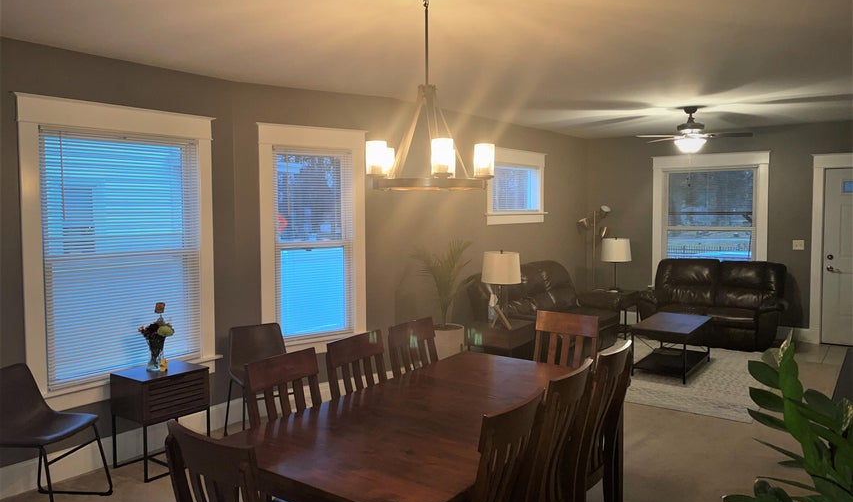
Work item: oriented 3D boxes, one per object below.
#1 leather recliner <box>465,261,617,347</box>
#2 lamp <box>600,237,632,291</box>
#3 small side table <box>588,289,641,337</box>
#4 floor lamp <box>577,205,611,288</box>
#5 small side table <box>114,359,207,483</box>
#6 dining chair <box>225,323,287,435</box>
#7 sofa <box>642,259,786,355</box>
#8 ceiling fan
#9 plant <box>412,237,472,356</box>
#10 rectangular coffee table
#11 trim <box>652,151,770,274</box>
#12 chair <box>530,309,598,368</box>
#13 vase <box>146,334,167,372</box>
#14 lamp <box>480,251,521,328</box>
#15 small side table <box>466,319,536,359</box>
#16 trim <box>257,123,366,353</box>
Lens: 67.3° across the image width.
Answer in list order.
[{"bbox_3d":[1.368,0.641,7.049,0.940,0.960,2.200,2,4,37],"label":"leather recliner"},{"bbox_3d":[2.427,0.168,8.282,0.400,0.677,0.400,2,5,37],"label":"lamp"},{"bbox_3d":[2.331,0.787,8.020,0.520,0.540,0.440,2,4,37],"label":"small side table"},{"bbox_3d":[2.290,0.208,8.732,0.450,1.642,0.420,1,4,19],"label":"floor lamp"},{"bbox_3d":[-1.634,1.034,3.985,0.343,0.584,0.452,2,4,37],"label":"small side table"},{"bbox_3d":[-1.135,0.933,4.472,0.460,0.790,0.520,-3,4,-31],"label":"dining chair"},{"bbox_3d":[3.423,0.601,7.659,1.600,0.950,0.940,2,4,37],"label":"sofa"},{"bbox_3d":[2.559,-1.171,6.221,1.240,0.440,1.240,2,4,37],"label":"ceiling fan"},{"bbox_3d":[0.153,0.540,5.701,0.520,1.330,0.520,0,3,0],"label":"plant"},{"bbox_3d":[2.471,0.944,6.391,0.520,0.460,1.100,2,4,35],"label":"rectangular coffee table"},{"bbox_3d":[3.565,-0.299,8.164,1.420,1.850,0.100,2,5,37],"label":"trim"},{"bbox_3d":[0.703,0.875,3.718,0.460,0.970,0.540,2,5,37],"label":"chair"},{"bbox_3d":[-1.707,0.635,4.013,0.125,0.215,0.125,2,4,37],"label":"vase"},{"bbox_3d":[0.691,0.335,5.826,0.360,0.681,0.360,0,4,0],"label":"lamp"},{"bbox_3d":[0.691,0.937,5.705,0.420,0.540,0.540,2,4,37],"label":"small side table"},{"bbox_3d":[-0.873,-0.074,5.194,1.010,1.850,0.100,-3,4,-36],"label":"trim"}]

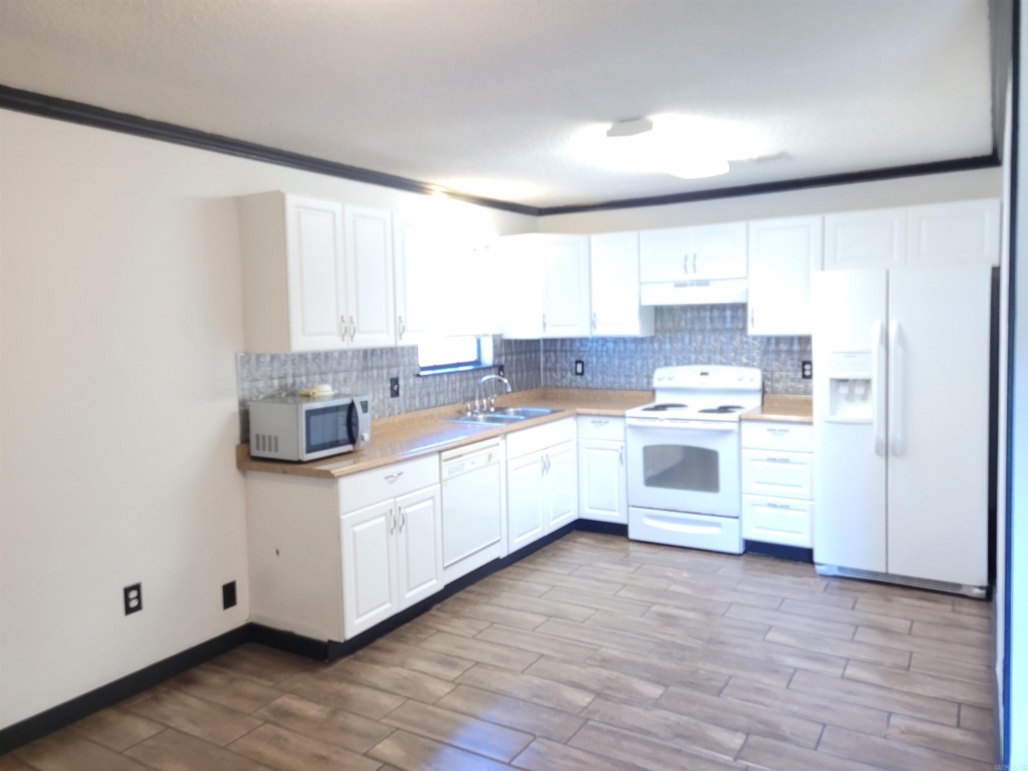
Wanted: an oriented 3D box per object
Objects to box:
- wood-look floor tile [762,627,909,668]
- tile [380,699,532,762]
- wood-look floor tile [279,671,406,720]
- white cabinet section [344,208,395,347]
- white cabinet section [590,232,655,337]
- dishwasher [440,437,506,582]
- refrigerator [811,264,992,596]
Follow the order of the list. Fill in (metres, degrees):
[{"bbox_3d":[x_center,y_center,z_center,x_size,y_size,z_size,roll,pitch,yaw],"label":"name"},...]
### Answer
[{"bbox_3d":[1.480,1.207,3.553,0.600,0.010,0.200,1,6,31],"label":"wood-look floor tile"},{"bbox_3d":[-0.222,1.315,2.946,0.605,0.010,0.198,2,6,32],"label":"tile"},{"bbox_3d":[-0.738,1.306,3.266,0.605,0.010,0.202,1,5,31],"label":"wood-look floor tile"},{"bbox_3d":[-0.892,-0.572,4.166,0.318,0.741,0.385,1,5,31],"label":"white cabinet section"},{"bbox_3d":[0.810,-0.738,5.723,0.376,0.741,0.311,1,5,31],"label":"white cabinet section"},{"bbox_3d":[-0.496,0.712,4.664,0.604,0.754,0.614,2,6,32],"label":"dishwasher"},{"bbox_3d":[2.309,0.219,4.589,0.878,1.777,0.790,1,5,31],"label":"refrigerator"}]

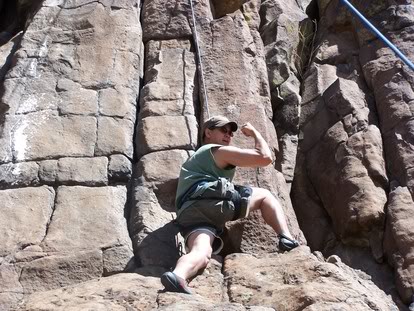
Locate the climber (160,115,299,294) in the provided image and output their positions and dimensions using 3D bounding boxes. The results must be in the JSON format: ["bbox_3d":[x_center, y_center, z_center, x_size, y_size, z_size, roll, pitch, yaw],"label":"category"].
[{"bbox_3d":[0.164,0.350,8.200,0.980,1.400,0.700,5,-22,-13],"label":"climber"}]

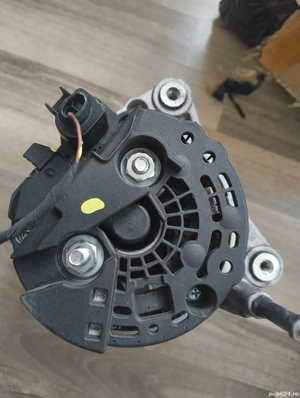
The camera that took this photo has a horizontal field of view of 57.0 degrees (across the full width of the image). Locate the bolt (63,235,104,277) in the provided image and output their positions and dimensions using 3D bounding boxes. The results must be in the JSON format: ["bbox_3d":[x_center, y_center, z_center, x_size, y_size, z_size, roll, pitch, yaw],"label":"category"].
[{"bbox_3d":[-0.036,0.030,0.143,0.022,0.015,0.022,0,83,0],"label":"bolt"}]

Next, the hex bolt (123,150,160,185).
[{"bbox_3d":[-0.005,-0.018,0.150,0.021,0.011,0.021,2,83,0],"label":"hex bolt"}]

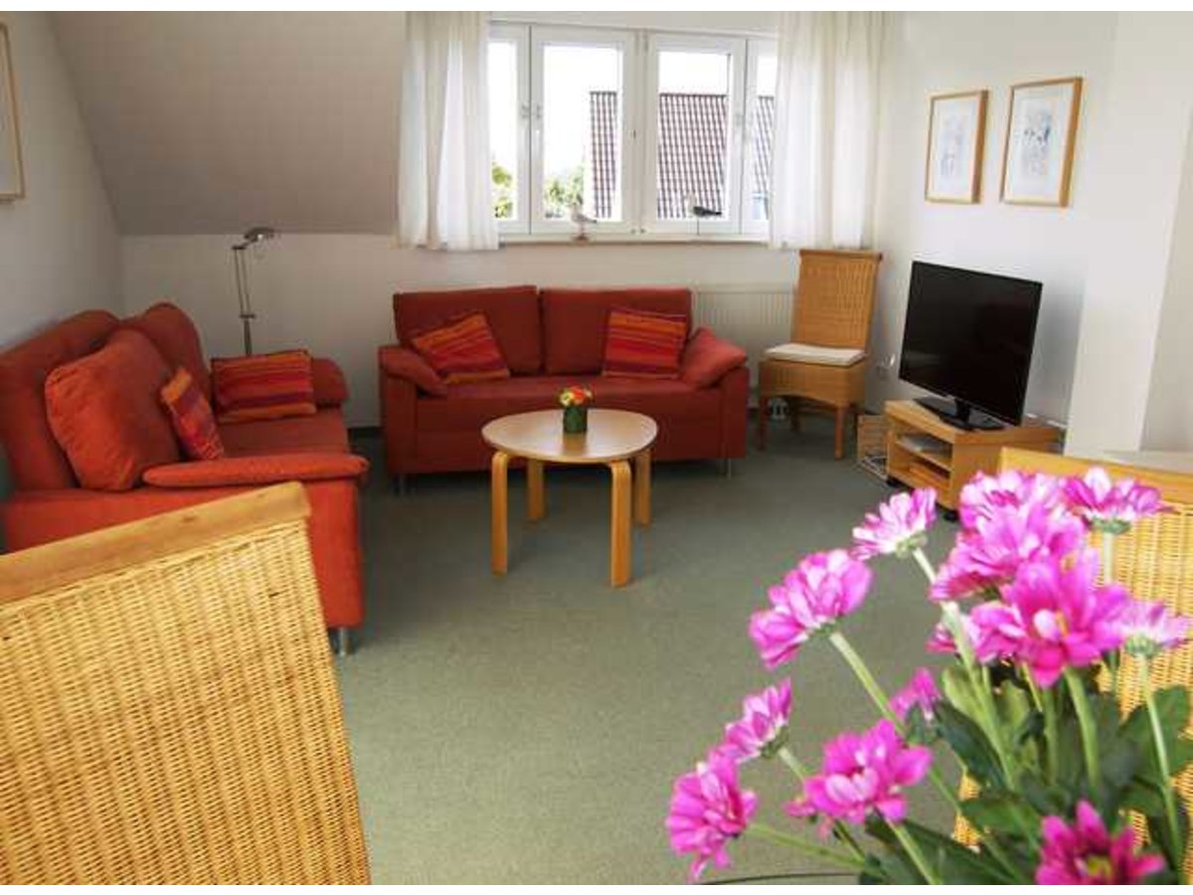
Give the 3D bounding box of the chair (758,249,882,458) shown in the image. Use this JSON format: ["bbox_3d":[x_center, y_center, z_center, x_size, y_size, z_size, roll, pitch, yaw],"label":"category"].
[{"bbox_3d":[1.210,-0.527,5.044,0.460,1.020,0.560,9,18,27],"label":"chair"}]

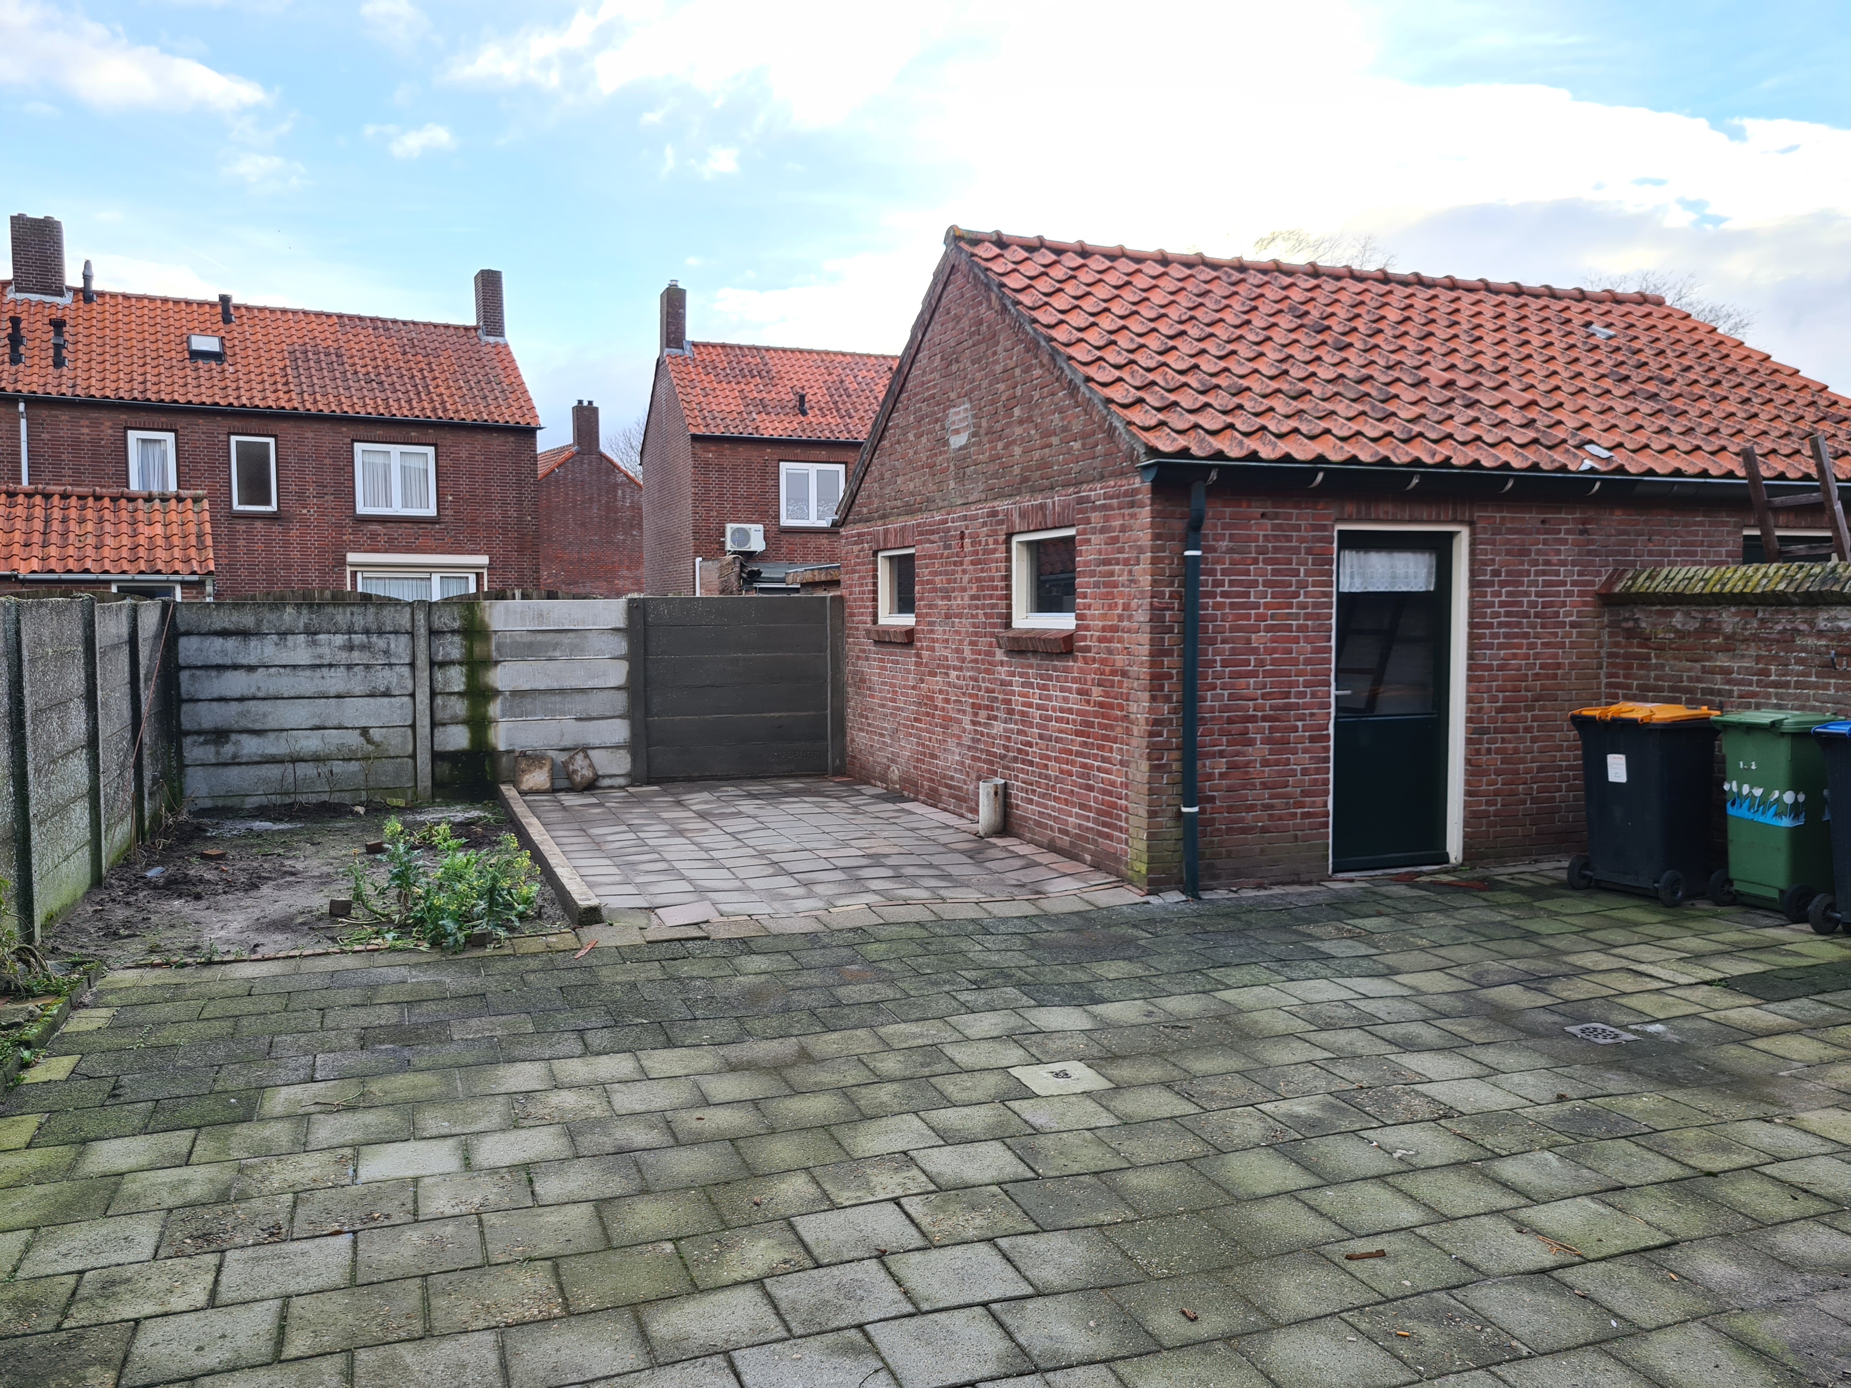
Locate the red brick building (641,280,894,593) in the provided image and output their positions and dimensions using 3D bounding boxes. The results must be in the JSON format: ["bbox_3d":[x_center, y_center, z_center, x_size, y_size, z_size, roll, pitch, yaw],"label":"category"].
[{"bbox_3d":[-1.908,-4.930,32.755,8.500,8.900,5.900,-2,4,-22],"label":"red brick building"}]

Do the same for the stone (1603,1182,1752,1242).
[{"bbox_3d":[2.066,1.446,3.822,0.300,0.050,0.300,-1,4,-19],"label":"stone"}]

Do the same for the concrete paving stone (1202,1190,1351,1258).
[{"bbox_3d":[0.937,1.442,3.709,0.300,0.050,0.300,-1,4,-20],"label":"concrete paving stone"}]

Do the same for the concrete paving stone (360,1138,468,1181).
[{"bbox_3d":[-1.502,1.387,4.075,0.300,0.050,0.300,-1,4,-21],"label":"concrete paving stone"}]

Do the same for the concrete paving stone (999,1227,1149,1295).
[{"bbox_3d":[0.367,1.453,3.505,0.300,0.050,0.300,-1,4,-20],"label":"concrete paving stone"}]

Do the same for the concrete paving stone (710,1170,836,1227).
[{"bbox_3d":[-0.430,1.414,3.840,0.300,0.050,0.300,0,4,-20],"label":"concrete paving stone"}]

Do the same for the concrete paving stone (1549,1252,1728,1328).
[{"bbox_3d":[1.732,1.469,3.365,0.300,0.050,0.300,-1,4,-22],"label":"concrete paving stone"}]

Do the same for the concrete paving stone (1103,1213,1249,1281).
[{"bbox_3d":[0.673,1.496,3.717,0.300,0.050,0.300,-1,4,-19],"label":"concrete paving stone"}]

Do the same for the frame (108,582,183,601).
[{"bbox_3d":[-11.199,-1.128,20.042,0.894,0.950,0.080,-2,4,-23],"label":"frame"}]

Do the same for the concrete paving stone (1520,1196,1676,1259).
[{"bbox_3d":[1.763,1.445,3.697,0.300,0.050,0.300,-1,4,-20],"label":"concrete paving stone"}]

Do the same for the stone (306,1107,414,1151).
[{"bbox_3d":[-1.751,1.371,4.311,0.300,0.050,0.300,-1,4,-21],"label":"stone"}]

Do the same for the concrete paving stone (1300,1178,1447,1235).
[{"bbox_3d":[1.230,1.440,3.844,0.300,0.050,0.300,-1,4,-19],"label":"concrete paving stone"}]

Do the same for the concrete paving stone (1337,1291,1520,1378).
[{"bbox_3d":[1.163,1.480,3.162,0.300,0.050,0.300,-1,4,-19],"label":"concrete paving stone"}]

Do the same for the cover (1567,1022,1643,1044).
[{"bbox_3d":[2.655,1.346,5.462,0.200,0.020,0.200,0,4,-20],"label":"cover"}]

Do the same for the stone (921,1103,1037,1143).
[{"bbox_3d":[0.170,1.440,4.580,0.300,0.050,0.300,-1,4,-18],"label":"stone"}]

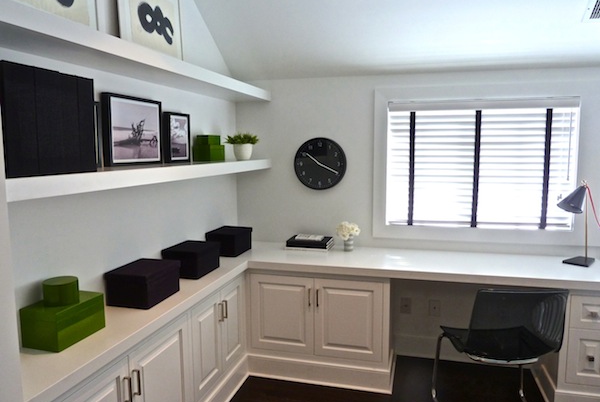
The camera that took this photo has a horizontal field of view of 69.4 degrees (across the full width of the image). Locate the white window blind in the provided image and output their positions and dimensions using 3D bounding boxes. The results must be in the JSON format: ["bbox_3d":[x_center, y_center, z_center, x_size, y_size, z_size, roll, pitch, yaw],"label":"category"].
[{"bbox_3d":[1.115,-0.232,2.744,1.099,0.803,0.060,1,7,16],"label":"white window blind"}]

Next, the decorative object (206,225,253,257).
[{"bbox_3d":[-0.464,0.263,2.871,0.210,0.150,0.260,1,7,16],"label":"decorative object"}]

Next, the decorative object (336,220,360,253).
[{"bbox_3d":[0.321,0.230,2.888,0.164,0.192,0.155,1,7,16],"label":"decorative object"}]

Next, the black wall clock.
[{"bbox_3d":[0.140,-0.258,2.987,0.364,0.364,0.042,1,7,16],"label":"black wall clock"}]

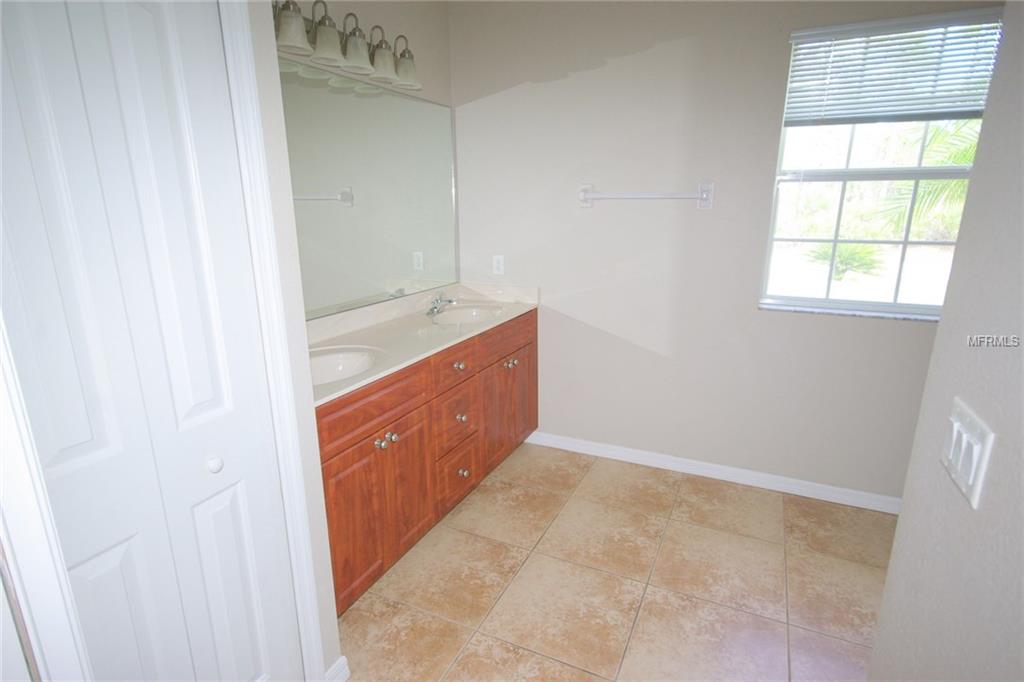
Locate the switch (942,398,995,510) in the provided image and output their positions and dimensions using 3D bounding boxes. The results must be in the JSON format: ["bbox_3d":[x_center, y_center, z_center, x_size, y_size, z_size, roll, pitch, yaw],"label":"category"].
[{"bbox_3d":[0.654,0.158,0.785,0.009,0.114,0.164,6,16,25],"label":"switch"}]

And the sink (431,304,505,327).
[{"bbox_3d":[-0.243,-0.071,2.910,0.352,0.145,0.510,6,16,25],"label":"sink"}]

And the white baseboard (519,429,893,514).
[{"bbox_3d":[1.074,0.719,3.018,2.166,0.095,0.015,6,16,25],"label":"white baseboard"}]

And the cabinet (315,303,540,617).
[{"bbox_3d":[-0.487,0.407,2.621,0.547,0.864,1.872,6,16,25],"label":"cabinet"}]

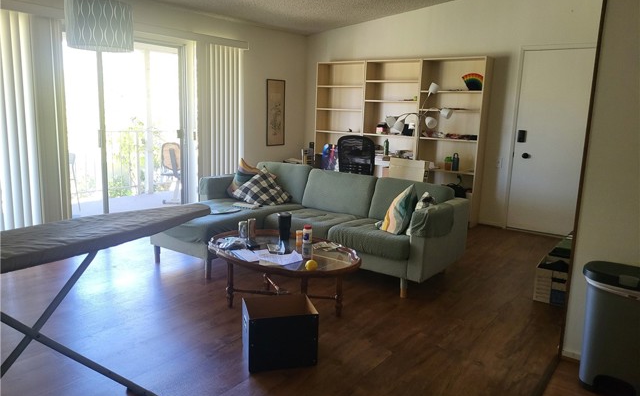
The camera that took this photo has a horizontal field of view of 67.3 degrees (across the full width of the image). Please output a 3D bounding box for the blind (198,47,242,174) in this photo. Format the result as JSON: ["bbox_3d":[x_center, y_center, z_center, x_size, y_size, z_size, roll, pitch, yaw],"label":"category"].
[{"bbox_3d":[-1.241,-0.849,6.115,0.100,2.070,0.700,9,13,36],"label":"blind"}]

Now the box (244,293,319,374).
[{"bbox_3d":[-0.224,0.739,2.670,0.355,0.298,0.295,-1,11,-14],"label":"box"}]

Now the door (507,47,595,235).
[{"bbox_3d":[2.698,-0.594,5.467,0.900,2.060,0.050,9,13,36],"label":"door"}]

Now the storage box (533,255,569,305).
[{"bbox_3d":[1.841,0.637,3.638,0.320,0.260,0.390,9,13,36],"label":"storage box"}]

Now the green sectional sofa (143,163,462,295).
[{"bbox_3d":[-0.123,0.202,4.201,2.310,0.810,1.560,9,13,36],"label":"green sectional sofa"}]

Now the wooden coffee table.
[{"bbox_3d":[-0.241,0.554,3.256,1.160,0.450,0.720,9,13,36],"label":"wooden coffee table"}]

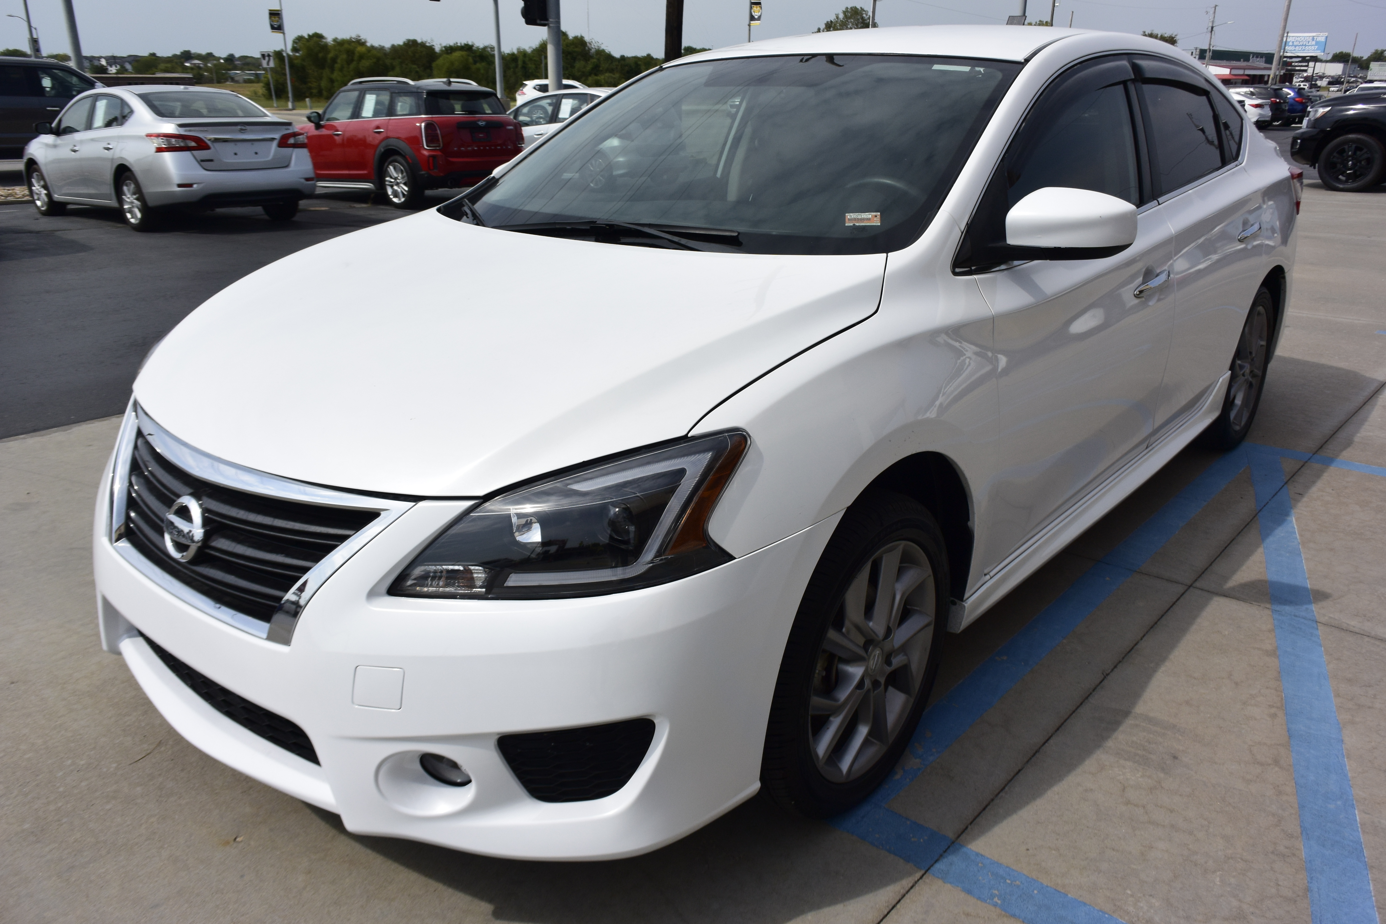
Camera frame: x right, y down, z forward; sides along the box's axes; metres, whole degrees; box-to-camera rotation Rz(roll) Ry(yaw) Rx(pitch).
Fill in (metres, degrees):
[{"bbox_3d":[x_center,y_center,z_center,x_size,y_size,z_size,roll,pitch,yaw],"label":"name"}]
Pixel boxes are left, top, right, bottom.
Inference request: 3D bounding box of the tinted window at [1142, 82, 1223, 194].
[{"bbox_3d":[1.496,-1.008,3.164,0.060,0.360,0.720,-13,7,44],"label":"tinted window"}]

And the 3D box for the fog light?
[{"bbox_3d":[-0.377,0.475,1.613,0.090,0.085,0.050,11,23,32],"label":"fog light"}]

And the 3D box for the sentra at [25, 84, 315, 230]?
[{"bbox_3d":[-6.332,-3.611,12.208,4.615,1.490,1.800,15,24,39],"label":"sentra"}]

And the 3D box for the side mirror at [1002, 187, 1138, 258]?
[{"bbox_3d":[0.750,-0.481,2.080,0.225,0.158,0.170,15,26,38],"label":"side mirror"}]

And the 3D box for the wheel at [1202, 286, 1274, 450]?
[{"bbox_3d":[2.041,-0.367,3.969,0.210,0.632,0.632,15,26,38],"label":"wheel"}]

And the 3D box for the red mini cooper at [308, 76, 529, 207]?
[{"bbox_3d":[-4.230,-4.570,14.820,4.300,1.557,1.850,17,26,40],"label":"red mini cooper"}]

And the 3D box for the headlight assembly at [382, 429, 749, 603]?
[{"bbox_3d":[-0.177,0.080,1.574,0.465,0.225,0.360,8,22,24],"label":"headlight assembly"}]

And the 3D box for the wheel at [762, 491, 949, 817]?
[{"bbox_3d":[0.270,0.353,2.011,0.220,0.635,0.635,14,24,37],"label":"wheel"}]

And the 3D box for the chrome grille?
[{"bbox_3d":[-0.832,0.099,1.801,0.900,0.225,0.190,15,26,38],"label":"chrome grille"}]

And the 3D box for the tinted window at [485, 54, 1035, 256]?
[{"bbox_3d":[0.050,-0.793,2.621,1.460,0.100,0.980,14,50,38],"label":"tinted window"}]

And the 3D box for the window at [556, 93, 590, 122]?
[{"bbox_3d":[-1.832,-5.347,15.724,0.130,0.390,0.790,-19,27,-41],"label":"window"}]

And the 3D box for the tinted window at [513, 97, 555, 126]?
[{"bbox_3d":[-2.442,-5.517,16.299,0.140,0.430,0.900,-19,27,-41],"label":"tinted window"}]

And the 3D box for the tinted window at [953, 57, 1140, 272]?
[{"bbox_3d":[0.859,-0.749,2.453,0.090,0.440,1.250,-13,7,44],"label":"tinted window"}]

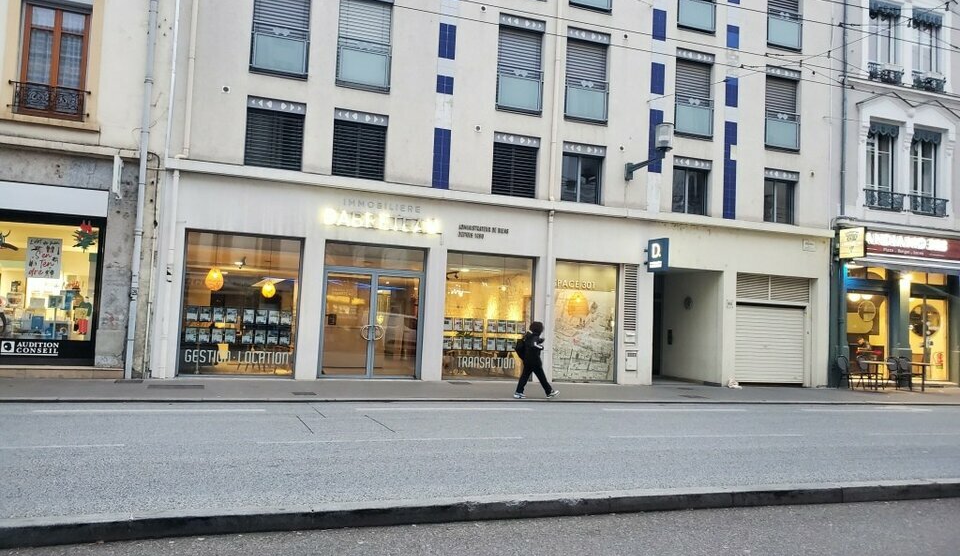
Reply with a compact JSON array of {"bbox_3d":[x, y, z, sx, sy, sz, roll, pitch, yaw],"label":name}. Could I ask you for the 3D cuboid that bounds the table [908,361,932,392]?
[{"bbox_3d":[12.687,2.866,20.644,0.620,0.750,0.620,4,-3,-19],"label":"table"}]

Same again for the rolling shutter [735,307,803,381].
[{"bbox_3d":[7.995,1.831,19.915,2.330,2.117,0.070,4,-3,-19],"label":"rolling shutter"}]

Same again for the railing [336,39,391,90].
[{"bbox_3d":[-2.582,-4.776,16.072,1.182,0.963,0.060,4,-4,-18],"label":"railing"}]

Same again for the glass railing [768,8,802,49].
[{"bbox_3d":[8.478,-6.924,20.039,1.201,0.980,0.070,4,-3,-19],"label":"glass railing"}]

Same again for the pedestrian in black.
[{"bbox_3d":[1.120,1.626,14.300,0.820,1.550,0.500,4,-4,-19],"label":"pedestrian in black"}]

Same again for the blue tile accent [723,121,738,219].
[{"bbox_3d":[6.624,-2.845,19.073,0.384,2.577,0.030,4,-4,-18],"label":"blue tile accent"}]

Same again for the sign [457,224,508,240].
[{"bbox_3d":[0.099,-1.048,16.836,1.236,0.300,0.040,4,-3,-19],"label":"sign"}]

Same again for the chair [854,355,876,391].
[{"bbox_3d":[10.130,2.490,18.900,0.500,0.880,0.440,4,-4,-18],"label":"chair"}]

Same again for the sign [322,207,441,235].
[{"bbox_3d":[-2.143,-1.245,15.925,2.555,0.333,0.120,4,-4,-18],"label":"sign"}]

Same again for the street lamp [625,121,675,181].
[{"bbox_3d":[4.032,-3.018,17.265,0.415,1.015,1.777,4,-4,-18],"label":"street lamp"}]

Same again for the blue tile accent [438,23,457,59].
[{"bbox_3d":[-0.748,-5.477,16.731,0.399,0.800,0.050,4,-3,-19],"label":"blue tile accent"}]

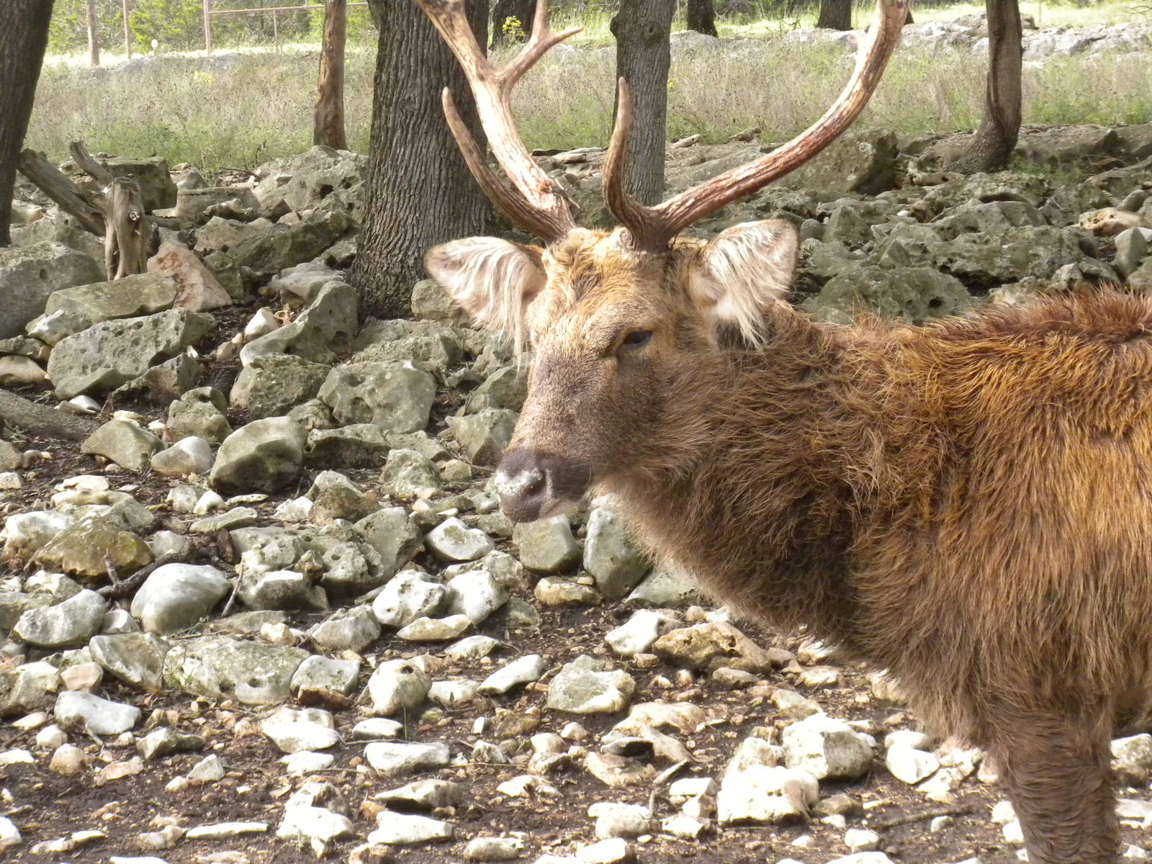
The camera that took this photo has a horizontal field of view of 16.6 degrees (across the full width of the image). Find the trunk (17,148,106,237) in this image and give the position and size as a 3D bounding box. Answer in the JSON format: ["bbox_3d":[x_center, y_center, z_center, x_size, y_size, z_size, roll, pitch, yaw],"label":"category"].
[{"bbox_3d":[-1.893,-0.884,14.600,0.440,0.100,0.100,42,0,-12],"label":"trunk"}]

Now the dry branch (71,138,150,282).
[{"bbox_3d":[-1.705,-0.812,14.500,0.300,0.500,0.240,0,6,0],"label":"dry branch"}]

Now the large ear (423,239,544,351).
[{"bbox_3d":[-0.123,-0.191,5.400,0.160,0.150,0.080,2,6,21],"label":"large ear"}]

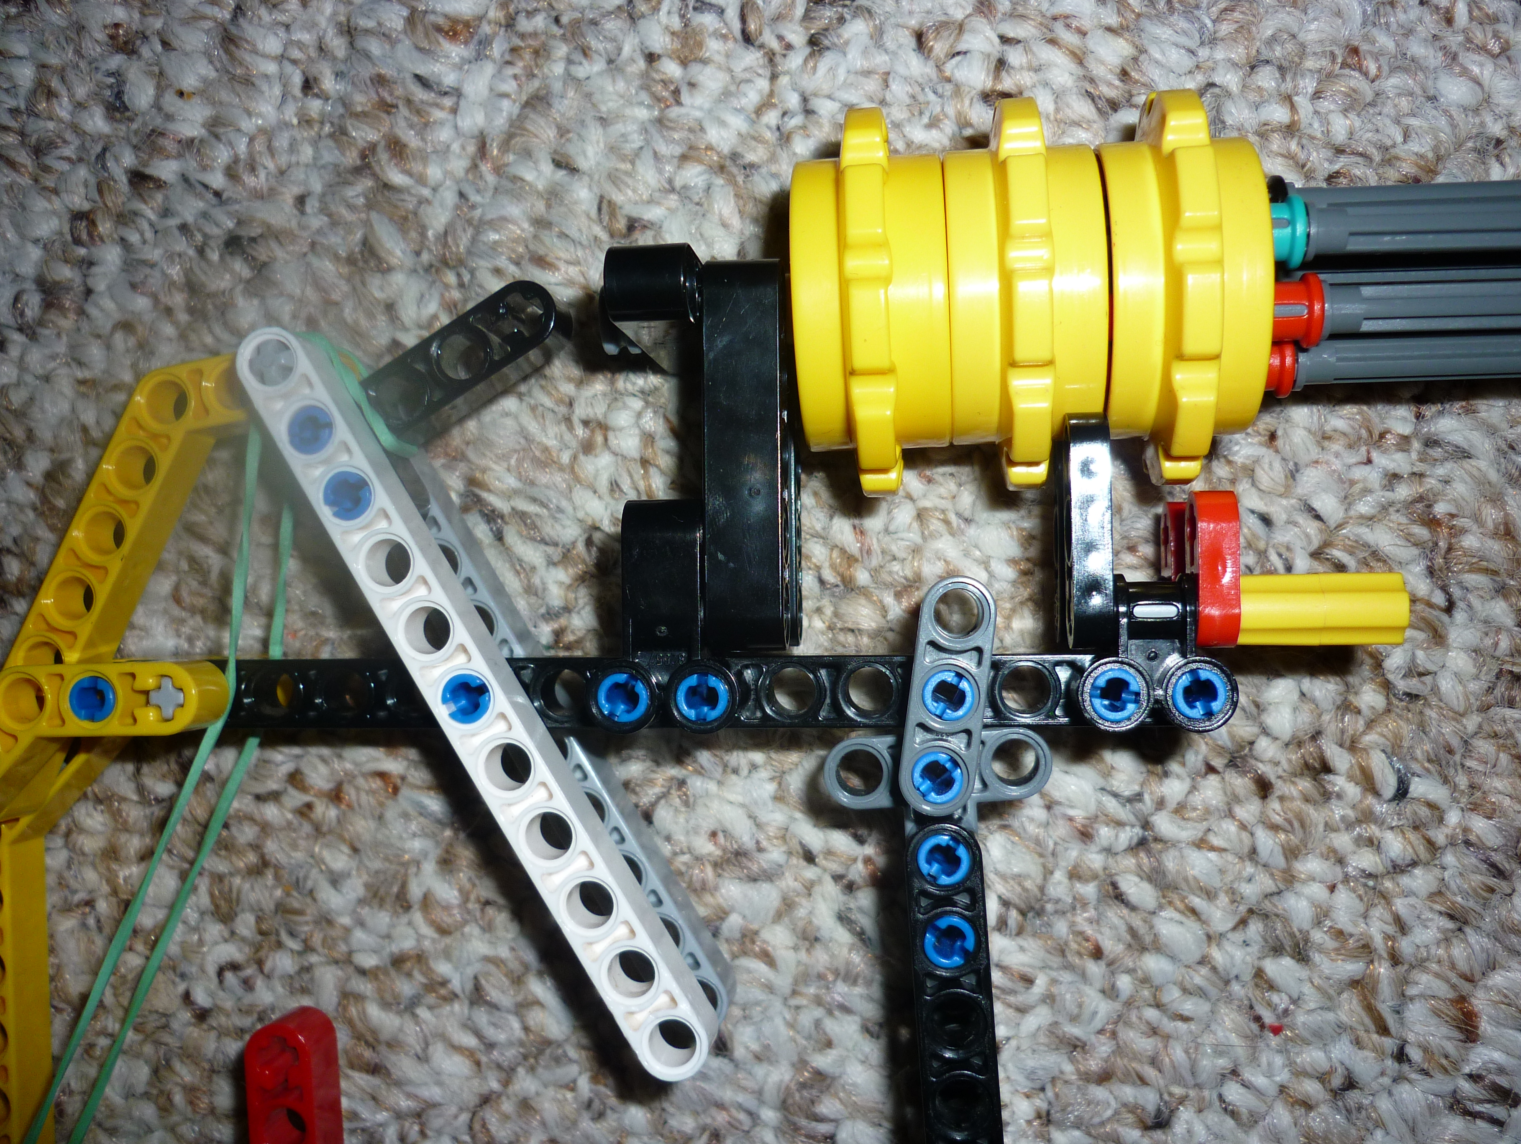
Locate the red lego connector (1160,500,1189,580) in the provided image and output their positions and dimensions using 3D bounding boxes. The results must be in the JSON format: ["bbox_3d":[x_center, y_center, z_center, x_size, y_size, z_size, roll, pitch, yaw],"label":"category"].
[{"bbox_3d":[0.046,0.000,0.159,0.004,0.007,0.015,-1,89,6],"label":"red lego connector"}]

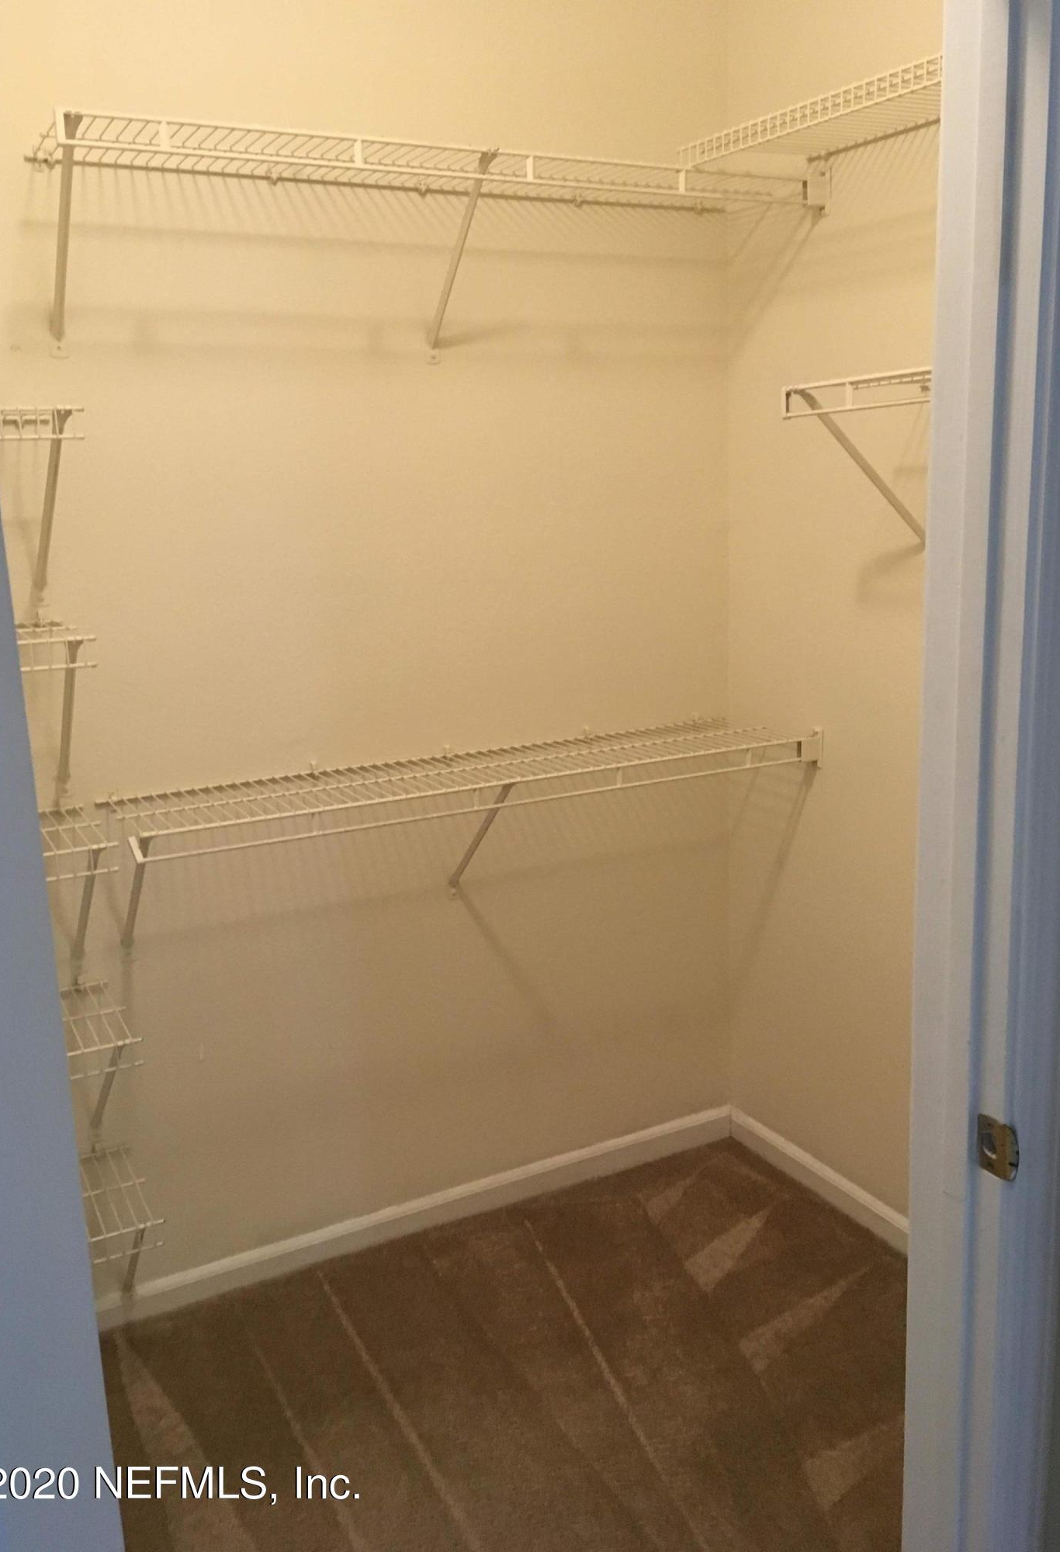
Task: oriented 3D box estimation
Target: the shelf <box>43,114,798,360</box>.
[{"bbox_3d":[-0.129,-0.920,2.313,1.374,0.308,0.312,-8,13,-26],"label":"shelf"}]

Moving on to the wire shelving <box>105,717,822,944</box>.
[{"bbox_3d":[-0.083,0.125,2.559,1.410,0.313,0.325,-8,14,-27],"label":"wire shelving"}]

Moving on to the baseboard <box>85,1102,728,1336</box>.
[{"bbox_3d":[-0.202,0.939,2.820,1.553,0.084,0.014,-8,13,-26],"label":"baseboard"}]

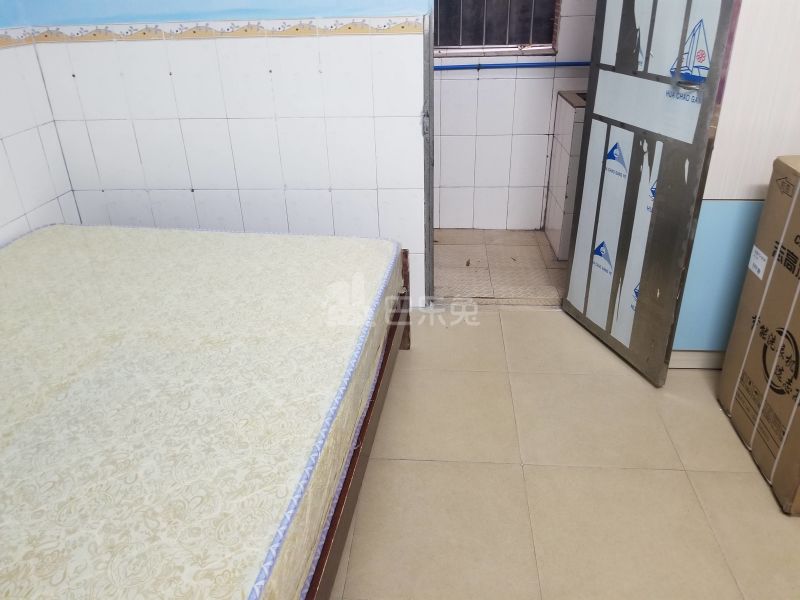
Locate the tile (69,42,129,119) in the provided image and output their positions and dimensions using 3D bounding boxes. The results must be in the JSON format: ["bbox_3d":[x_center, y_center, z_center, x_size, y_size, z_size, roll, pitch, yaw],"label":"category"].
[{"bbox_3d":[-1.200,-0.871,2.404,0.200,0.295,0.010,1,28,4],"label":"tile"}]

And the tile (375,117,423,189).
[{"bbox_3d":[-0.001,-0.606,2.494,0.200,0.300,0.010,0,28,3],"label":"tile"}]

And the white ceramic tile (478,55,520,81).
[{"bbox_3d":[0.520,-1.238,3.198,0.200,0.114,0.010,1,28,4],"label":"white ceramic tile"}]

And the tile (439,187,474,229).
[{"bbox_3d":[0.341,-0.546,3.578,0.200,0.262,0.010,1,28,4],"label":"tile"}]

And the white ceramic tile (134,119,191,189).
[{"bbox_3d":[-0.999,-0.612,2.548,0.200,0.300,0.010,0,28,3],"label":"white ceramic tile"}]

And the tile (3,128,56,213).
[{"bbox_3d":[-1.471,-0.516,2.394,0.010,0.300,0.200,1,28,4],"label":"tile"}]

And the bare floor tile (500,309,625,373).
[{"bbox_3d":[0.696,0.176,2.555,0.500,0.010,0.500,1,28,4],"label":"bare floor tile"}]

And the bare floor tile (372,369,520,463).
[{"bbox_3d":[0.156,0.403,2.131,0.495,0.010,0.495,1,29,4],"label":"bare floor tile"}]

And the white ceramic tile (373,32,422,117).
[{"bbox_3d":[-0.006,-0.868,2.339,0.201,0.300,0.010,0,28,4],"label":"white ceramic tile"}]

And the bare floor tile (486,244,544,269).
[{"bbox_3d":[0.628,-0.232,3.280,0.302,0.010,0.302,1,28,3],"label":"bare floor tile"}]

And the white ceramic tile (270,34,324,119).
[{"bbox_3d":[-0.406,-0.871,2.365,0.201,0.300,0.010,0,28,4],"label":"white ceramic tile"}]

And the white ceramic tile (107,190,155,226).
[{"bbox_3d":[-1.193,-0.350,2.701,0.200,0.300,0.010,0,28,3],"label":"white ceramic tile"}]

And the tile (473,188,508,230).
[{"bbox_3d":[0.539,-0.544,3.577,0.200,0.265,0.010,1,28,4],"label":"tile"}]

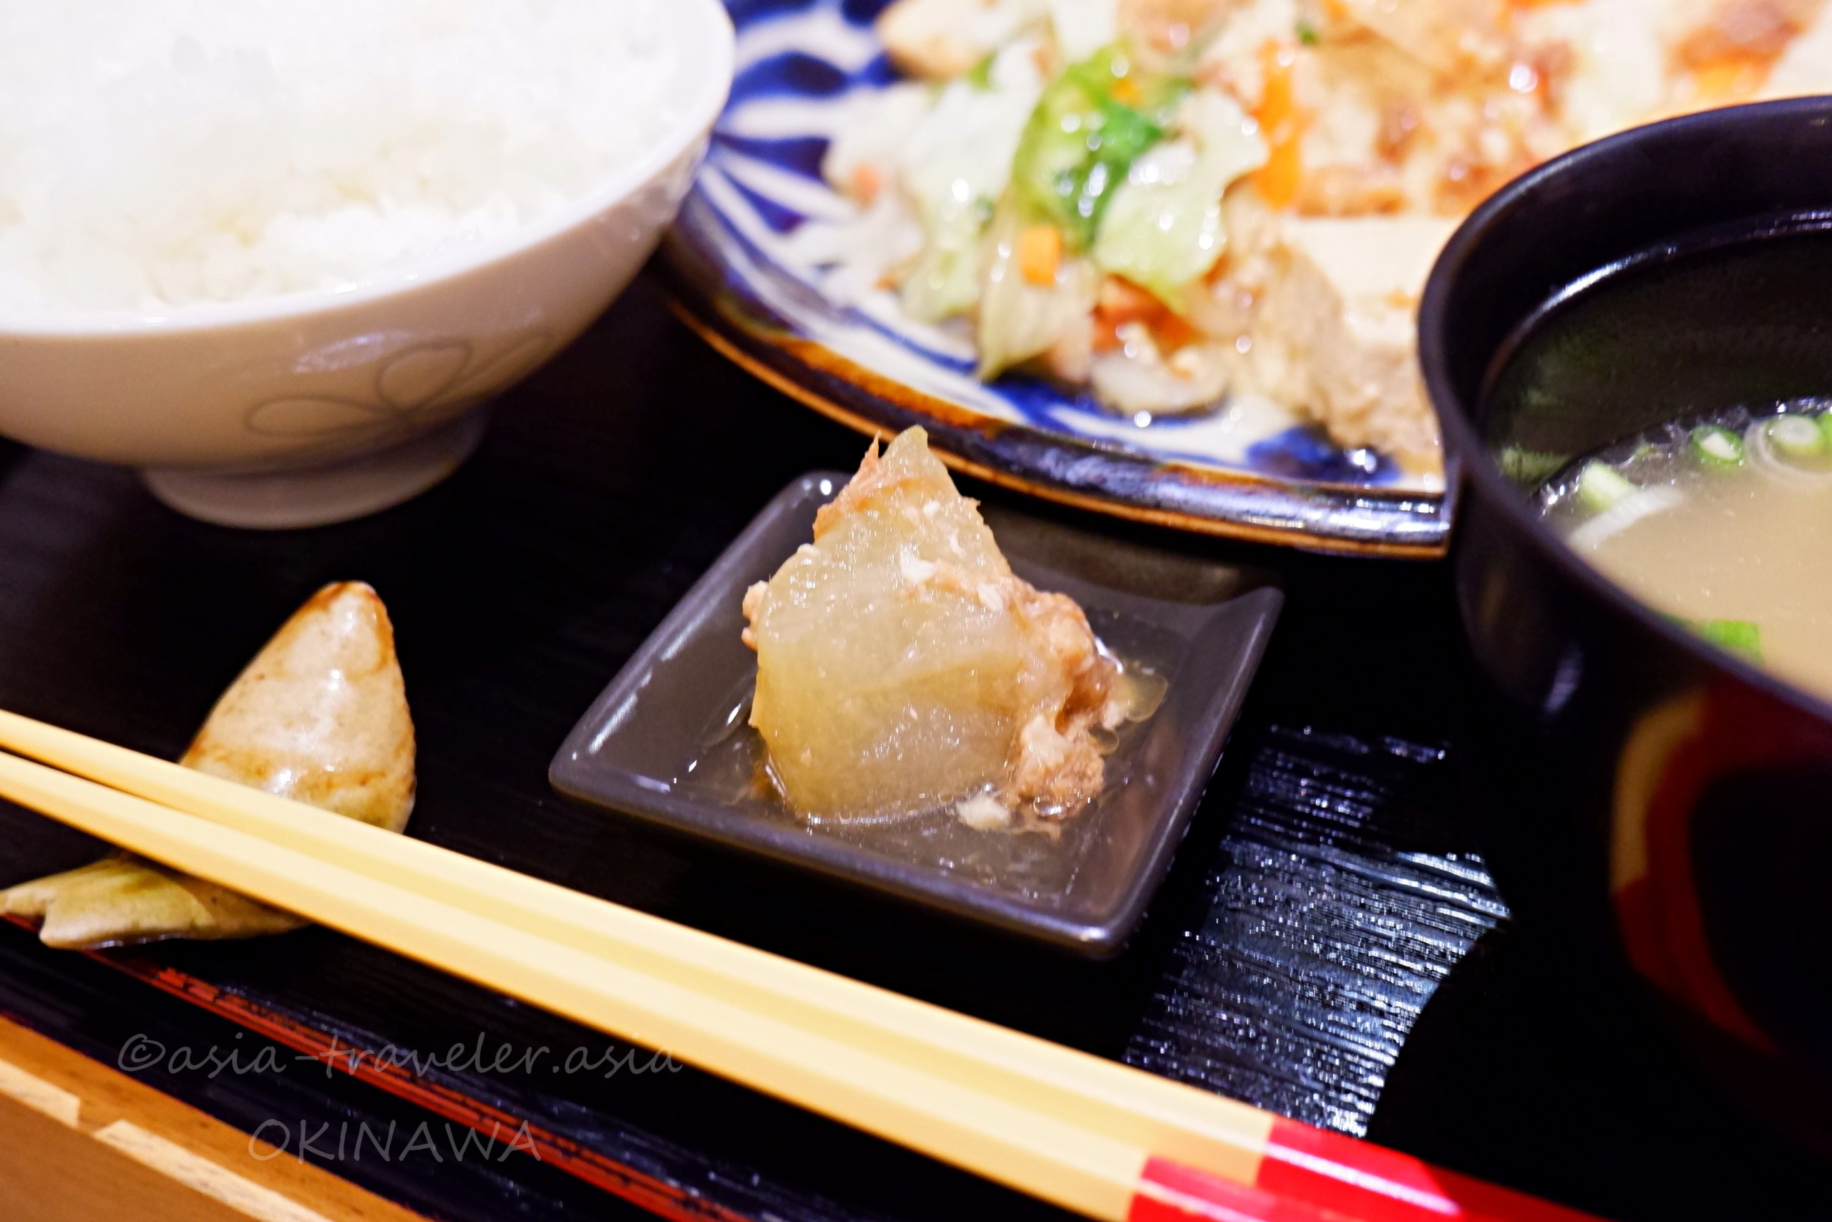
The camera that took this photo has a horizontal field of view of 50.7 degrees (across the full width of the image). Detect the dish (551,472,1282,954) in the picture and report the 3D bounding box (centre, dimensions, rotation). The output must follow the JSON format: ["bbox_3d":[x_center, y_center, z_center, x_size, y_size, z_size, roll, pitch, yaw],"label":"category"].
[{"bbox_3d":[0.003,0.013,0.227,0.068,0.013,0.068,14,40,19],"label":"dish"}]

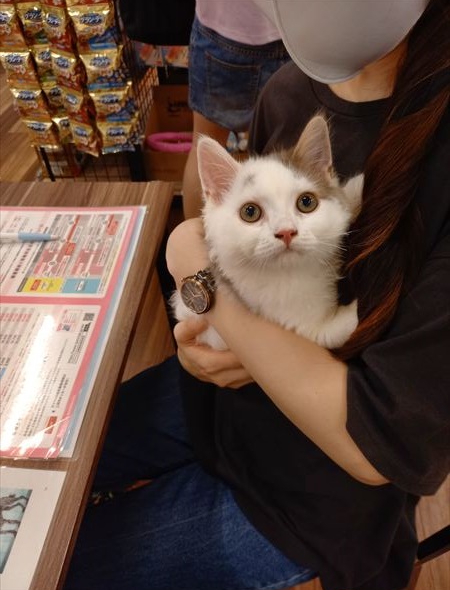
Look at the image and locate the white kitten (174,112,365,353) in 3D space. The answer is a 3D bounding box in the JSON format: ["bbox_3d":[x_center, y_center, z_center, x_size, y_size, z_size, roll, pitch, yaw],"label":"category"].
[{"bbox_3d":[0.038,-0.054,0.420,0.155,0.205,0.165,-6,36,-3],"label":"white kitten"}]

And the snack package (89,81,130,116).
[{"bbox_3d":[-0.339,-0.575,1.305,0.107,0.107,0.037,-13,48,-9],"label":"snack package"}]

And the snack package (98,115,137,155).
[{"bbox_3d":[-0.340,-0.512,1.390,0.107,0.107,0.037,-12,48,-8],"label":"snack package"}]

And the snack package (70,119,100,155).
[{"bbox_3d":[-0.438,-0.500,1.380,0.107,0.107,0.037,19,51,18],"label":"snack package"}]

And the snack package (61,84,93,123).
[{"bbox_3d":[-0.433,-0.566,1.300,0.107,0.107,0.037,19,51,18],"label":"snack package"}]

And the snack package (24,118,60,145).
[{"bbox_3d":[-0.633,-0.559,1.500,0.107,0.107,0.037,3,48,5],"label":"snack package"}]

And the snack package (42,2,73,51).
[{"bbox_3d":[-0.433,-0.699,1.140,0.107,0.107,0.037,19,51,18],"label":"snack package"}]

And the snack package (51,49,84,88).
[{"bbox_3d":[-0.436,-0.626,1.220,0.107,0.107,0.037,19,51,18],"label":"snack package"}]

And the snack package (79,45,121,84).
[{"bbox_3d":[-0.342,-0.632,1.220,0.107,0.107,0.037,-12,48,-9],"label":"snack package"}]

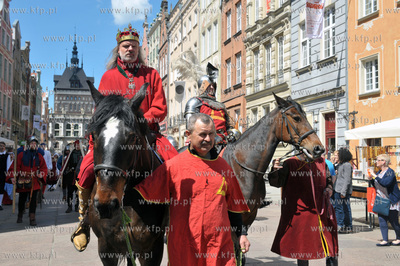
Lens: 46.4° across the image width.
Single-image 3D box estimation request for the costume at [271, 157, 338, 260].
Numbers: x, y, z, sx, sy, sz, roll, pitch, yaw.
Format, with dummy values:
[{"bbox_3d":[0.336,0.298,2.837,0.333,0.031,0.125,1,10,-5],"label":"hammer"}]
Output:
[{"bbox_3d":[1.050,0.745,4.680,0.640,1.030,0.460,1,-3,-18],"label":"costume"}]

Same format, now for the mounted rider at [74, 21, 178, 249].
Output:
[{"bbox_3d":[-0.575,0.010,3.620,0.800,1.750,0.820,0,-3,-10],"label":"mounted rider"}]

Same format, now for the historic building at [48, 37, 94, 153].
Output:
[{"bbox_3d":[-49.200,-14.700,180.000,17.500,45.500,17.000,1,-3,-16],"label":"historic building"}]

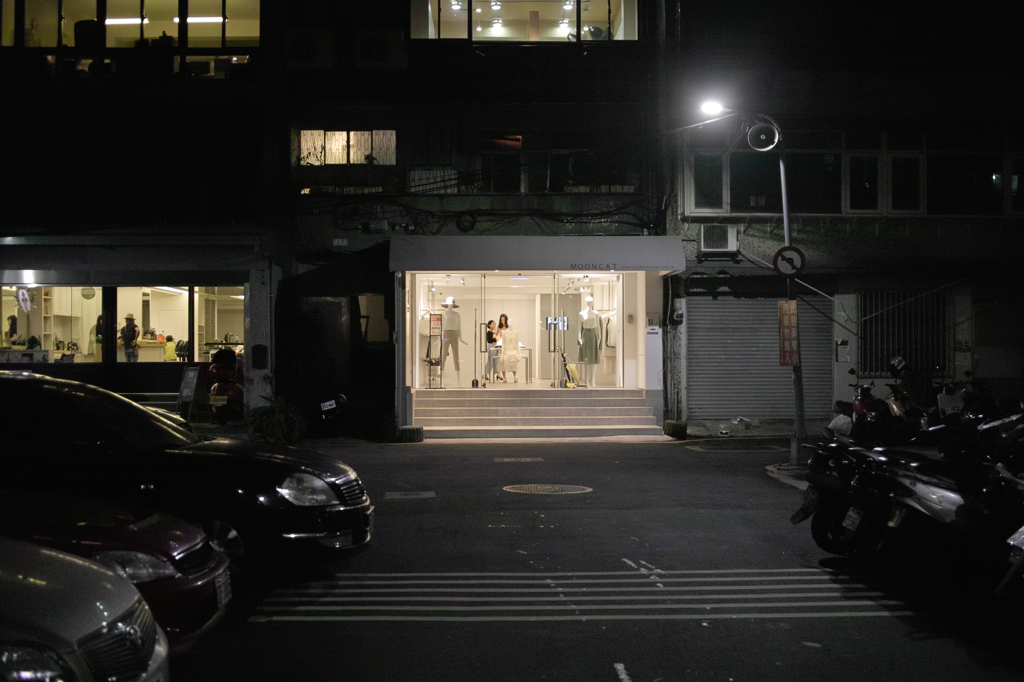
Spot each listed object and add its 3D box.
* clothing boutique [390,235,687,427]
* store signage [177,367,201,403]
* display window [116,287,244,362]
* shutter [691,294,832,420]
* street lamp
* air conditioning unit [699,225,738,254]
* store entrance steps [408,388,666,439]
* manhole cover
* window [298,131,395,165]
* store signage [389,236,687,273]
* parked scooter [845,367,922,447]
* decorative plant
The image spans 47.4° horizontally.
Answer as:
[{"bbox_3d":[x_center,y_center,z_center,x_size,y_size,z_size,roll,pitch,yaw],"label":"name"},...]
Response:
[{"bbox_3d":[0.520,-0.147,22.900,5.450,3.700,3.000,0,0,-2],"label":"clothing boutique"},{"bbox_3d":[-5.772,0.776,20.800,0.140,0.660,0.480,0,-1,-37],"label":"store signage"},{"bbox_3d":[-6.360,-0.316,22.300,2.490,1.460,0.100,0,0,0],"label":"display window"},{"bbox_3d":[4.925,0.358,23.200,2.920,2.480,0.100,0,0,-1],"label":"shutter"},{"bbox_3d":[3.321,-0.794,16.100,1.450,5.000,0.500,0,-1,0],"label":"street lamp"},{"bbox_3d":[4.082,-2.013,22.900,0.730,0.540,0.300,0,0,-1],"label":"air conditioning unit"},{"bbox_3d":[0.470,1.353,21.900,4.550,0.870,1.450,0,0,-2],"label":"store entrance steps"},{"bbox_3d":[0.405,1.669,13.100,1.000,0.030,1.000,0,-1,0],"label":"manhole cover"},{"bbox_3d":[-3.136,-3.704,22.400,1.850,0.690,0.100,0,-1,-4],"label":"window"},{"bbox_3d":[0.473,-1.573,21.200,5.350,0.680,0.500,0,-1,-4],"label":"store signage"},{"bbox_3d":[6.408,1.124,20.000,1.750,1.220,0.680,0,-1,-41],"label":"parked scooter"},{"bbox_3d":[-4.237,1.392,20.800,1.040,0.880,0.950,0,-1,-4],"label":"decorative plant"}]

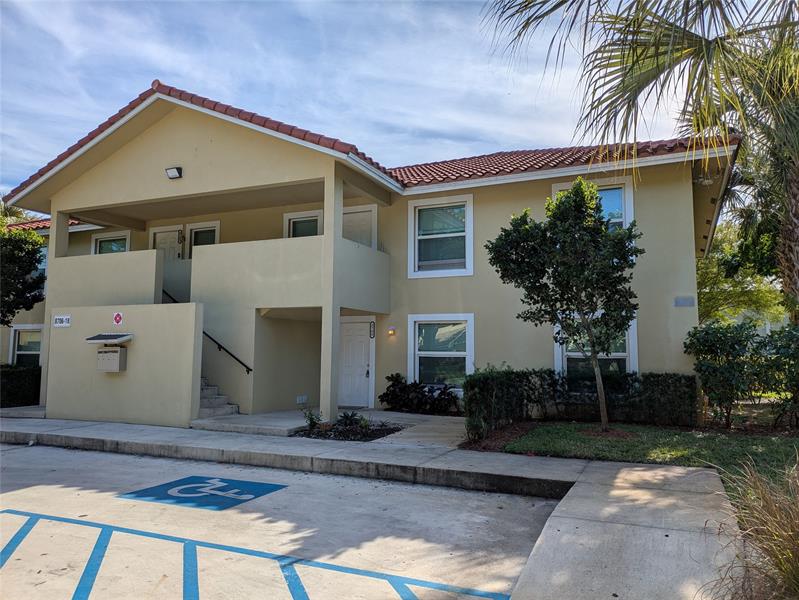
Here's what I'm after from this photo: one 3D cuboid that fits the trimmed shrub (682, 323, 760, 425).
[{"bbox_3d":[5.907,1.350,10.598,1.219,1.994,1.136,-2,-5,24],"label":"trimmed shrub"}]

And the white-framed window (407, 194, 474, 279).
[{"bbox_3d":[0.959,-1.479,13.460,1.594,1.909,0.125,-2,-5,24],"label":"white-framed window"}]

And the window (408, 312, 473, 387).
[{"bbox_3d":[0.944,1.279,13.234,1.600,1.906,0.125,-2,-5,24],"label":"window"}]

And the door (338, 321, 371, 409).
[{"bbox_3d":[-1.153,1.568,14.127,0.961,2.025,0.090,-2,-5,24],"label":"door"}]

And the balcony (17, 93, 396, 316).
[{"bbox_3d":[-4.767,-2.076,14.238,9.487,4.848,3.255,-2,-5,24],"label":"balcony"}]

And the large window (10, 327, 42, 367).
[{"bbox_3d":[-12.151,1.694,18.955,1.620,1.884,0.125,-2,-5,24],"label":"large window"}]

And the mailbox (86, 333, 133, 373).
[{"bbox_3d":[-5.937,1.074,11.777,0.947,0.796,0.360,-2,-5,24],"label":"mailbox"}]

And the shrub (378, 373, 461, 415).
[{"bbox_3d":[0.429,2.104,12.942,2.008,0.803,0.748,-2,-5,24],"label":"shrub"}]

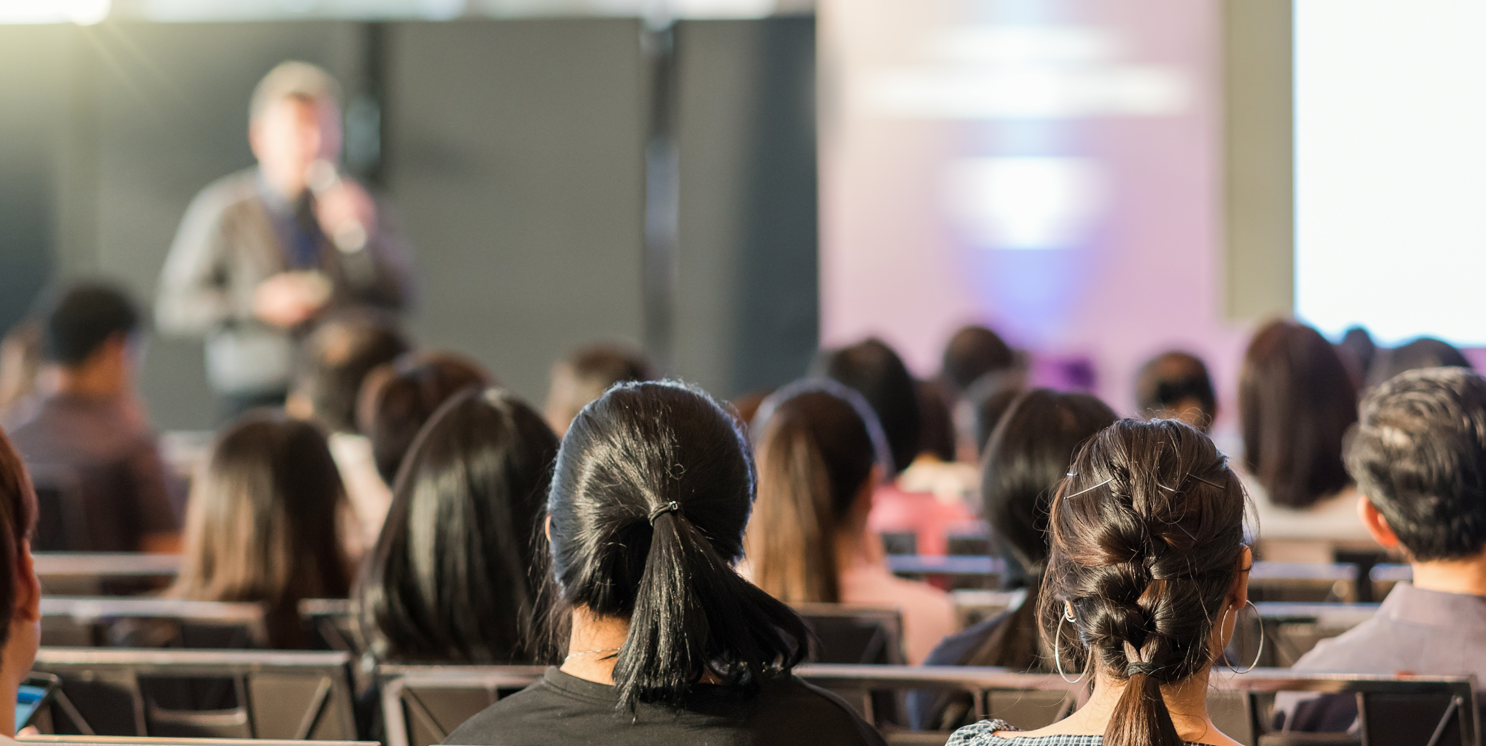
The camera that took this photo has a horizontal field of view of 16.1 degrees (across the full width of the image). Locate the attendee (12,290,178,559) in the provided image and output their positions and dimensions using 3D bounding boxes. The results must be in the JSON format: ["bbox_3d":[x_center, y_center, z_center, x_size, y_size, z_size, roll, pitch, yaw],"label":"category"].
[{"bbox_3d":[-1.430,0.455,12.050,0.480,1.320,0.750,0,1,19],"label":"attendee"}]

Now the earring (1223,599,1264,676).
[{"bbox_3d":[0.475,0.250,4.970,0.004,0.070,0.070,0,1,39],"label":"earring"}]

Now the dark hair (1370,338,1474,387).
[{"bbox_3d":[1.279,0.055,9.900,0.200,0.245,0.220,0,1,6],"label":"dark hair"}]

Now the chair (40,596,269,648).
[{"bbox_3d":[-0.810,0.765,7.650,0.450,0.900,0.570,0,1,13],"label":"chair"}]

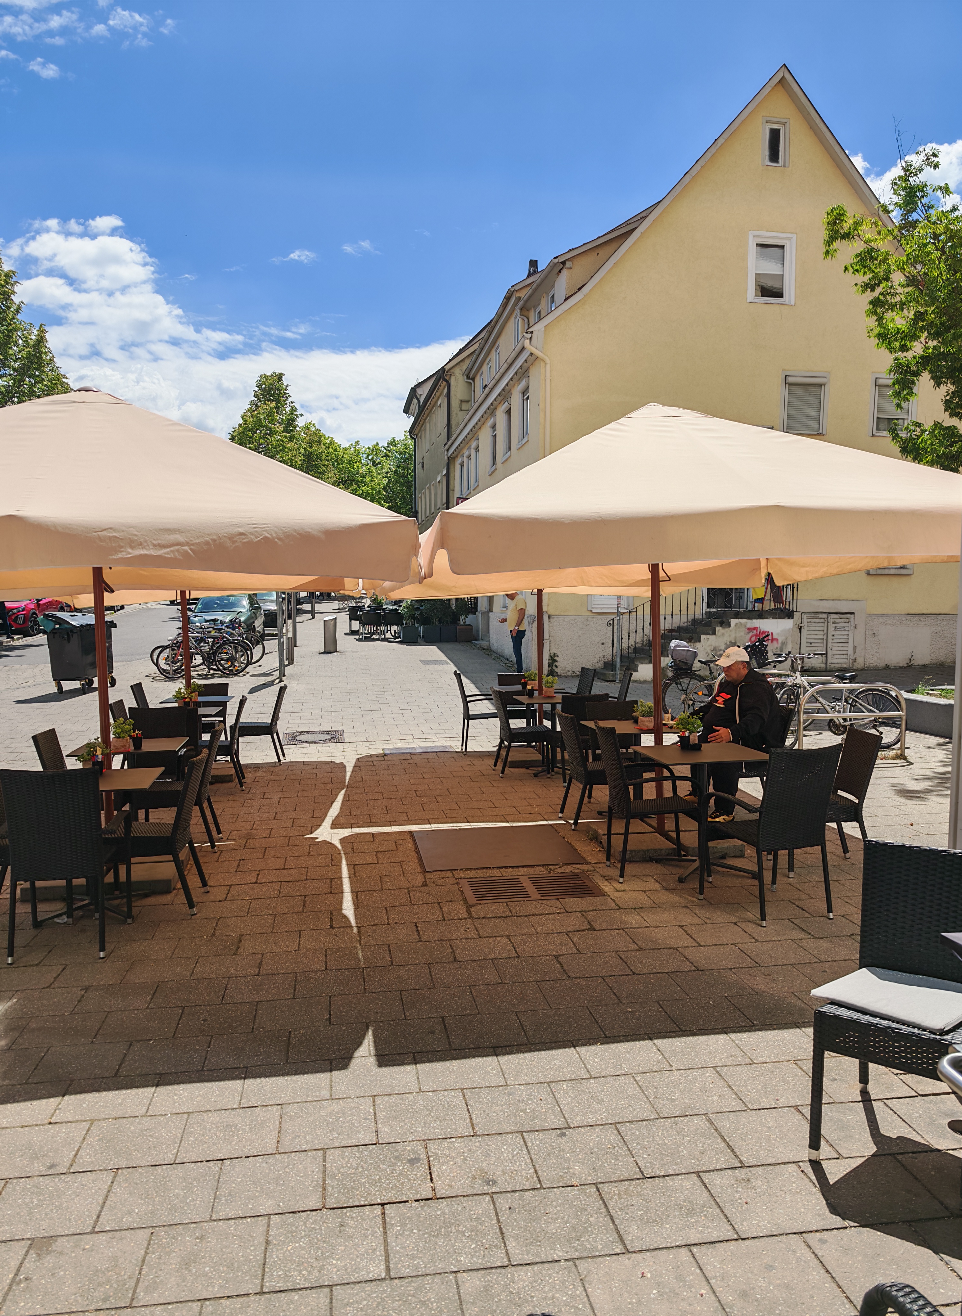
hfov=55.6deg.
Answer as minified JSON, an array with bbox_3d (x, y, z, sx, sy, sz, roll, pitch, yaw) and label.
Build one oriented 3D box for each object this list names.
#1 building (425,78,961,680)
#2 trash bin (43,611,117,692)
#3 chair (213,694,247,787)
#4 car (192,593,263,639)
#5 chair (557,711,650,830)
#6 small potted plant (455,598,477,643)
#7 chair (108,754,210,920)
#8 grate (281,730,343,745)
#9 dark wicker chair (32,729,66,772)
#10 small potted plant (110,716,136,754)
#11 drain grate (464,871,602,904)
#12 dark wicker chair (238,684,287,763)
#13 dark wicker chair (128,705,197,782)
[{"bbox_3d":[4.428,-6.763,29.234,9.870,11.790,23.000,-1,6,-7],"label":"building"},{"bbox_3d":[-7.080,-0.120,16.300,0.800,1.350,1.300,0,5,-2],"label":"trash bin"},{"bbox_3d":[-2.495,0.799,8.609,0.580,0.860,0.460,-1,5,-10],"label":"chair"},{"bbox_3d":[-7.080,-1.130,25.500,1.760,1.460,4.350,-1,5,-8],"label":"car"},{"bbox_3d":[0.906,0.843,7.109,0.600,0.870,0.490,-1,4,-8],"label":"chair"},{"bbox_3d":[-0.436,-1.158,26.700,0.560,1.400,0.500,-1,4,-8],"label":"small potted plant"},{"bbox_3d":[-1.844,0.965,5.127,0.580,0.860,0.460,-1,5,-6],"label":"chair"},{"bbox_3d":[-2.129,1.023,11.651,0.790,0.030,0.790,-1,5,-8],"label":"grate"},{"bbox_3d":[-2.686,0.919,6.218,0.580,0.860,0.460,-1,5,-10],"label":"dark wicker chair"},{"bbox_3d":[-2.392,0.508,6.157,0.175,0.230,0.160,-1,4,-8],"label":"small potted plant"},{"bbox_3d":[0.301,1.404,5.526,0.790,0.030,0.490,-1,3,-8],"label":"drain grate"},{"bbox_3d":[-2.427,0.728,10.011,0.580,0.860,0.460,0,5,-5],"label":"dark wicker chair"},{"bbox_3d":[-2.387,0.866,6.649,0.560,0.930,0.630,-1,4,-8],"label":"dark wicker chair"}]

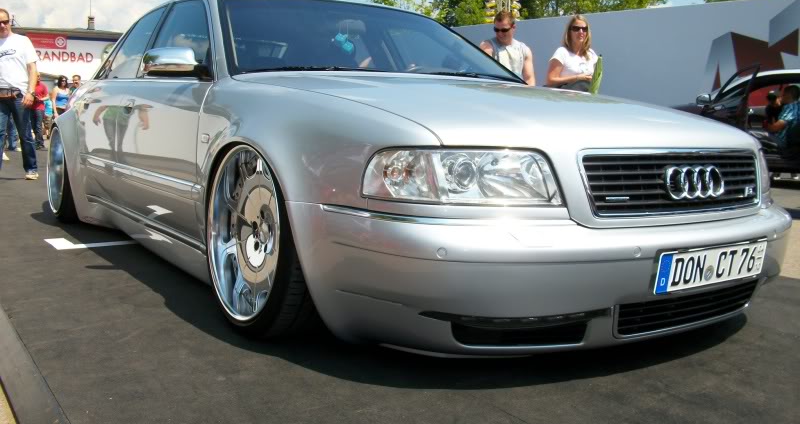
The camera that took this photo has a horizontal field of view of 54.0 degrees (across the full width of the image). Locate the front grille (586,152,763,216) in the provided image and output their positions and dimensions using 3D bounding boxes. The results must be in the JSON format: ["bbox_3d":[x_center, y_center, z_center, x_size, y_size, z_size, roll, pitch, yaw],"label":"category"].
[{"bbox_3d":[0.828,-0.092,2.291,0.840,0.190,0.090,-3,-1,-34],"label":"front grille"}]

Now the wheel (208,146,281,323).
[{"bbox_3d":[-0.415,0.067,2.454,0.190,0.540,0.540,0,6,-35],"label":"wheel"}]

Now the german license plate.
[{"bbox_3d":[0.888,0.151,2.221,0.520,0.112,0.020,-3,12,-34],"label":"german license plate"}]

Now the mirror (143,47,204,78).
[{"bbox_3d":[-0.845,-0.558,2.933,0.230,0.125,0.120,-4,8,-34],"label":"mirror"}]

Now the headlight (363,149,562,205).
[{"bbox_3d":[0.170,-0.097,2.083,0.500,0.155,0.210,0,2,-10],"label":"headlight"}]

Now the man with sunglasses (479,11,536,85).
[{"bbox_3d":[1.006,-1.050,7.604,0.540,1.740,0.360,2,7,9],"label":"man with sunglasses"}]

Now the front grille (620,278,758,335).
[{"bbox_3d":[0.846,0.275,2.292,0.680,0.098,0.080,-3,8,-34],"label":"front grille"}]

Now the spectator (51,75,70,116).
[{"bbox_3d":[-7.764,-2.308,18.098,0.460,1.650,0.320,-3,8,-27],"label":"spectator"}]

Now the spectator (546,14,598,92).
[{"bbox_3d":[1.600,-0.989,7.349,0.460,1.660,0.360,-1,7,-18],"label":"spectator"}]

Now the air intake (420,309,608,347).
[{"bbox_3d":[0.301,0.299,2.024,0.490,0.090,0.120,-1,7,-19],"label":"air intake"}]

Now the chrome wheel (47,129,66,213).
[{"bbox_3d":[-2.023,-0.257,4.822,0.190,0.540,0.540,-2,7,-35],"label":"chrome wheel"}]

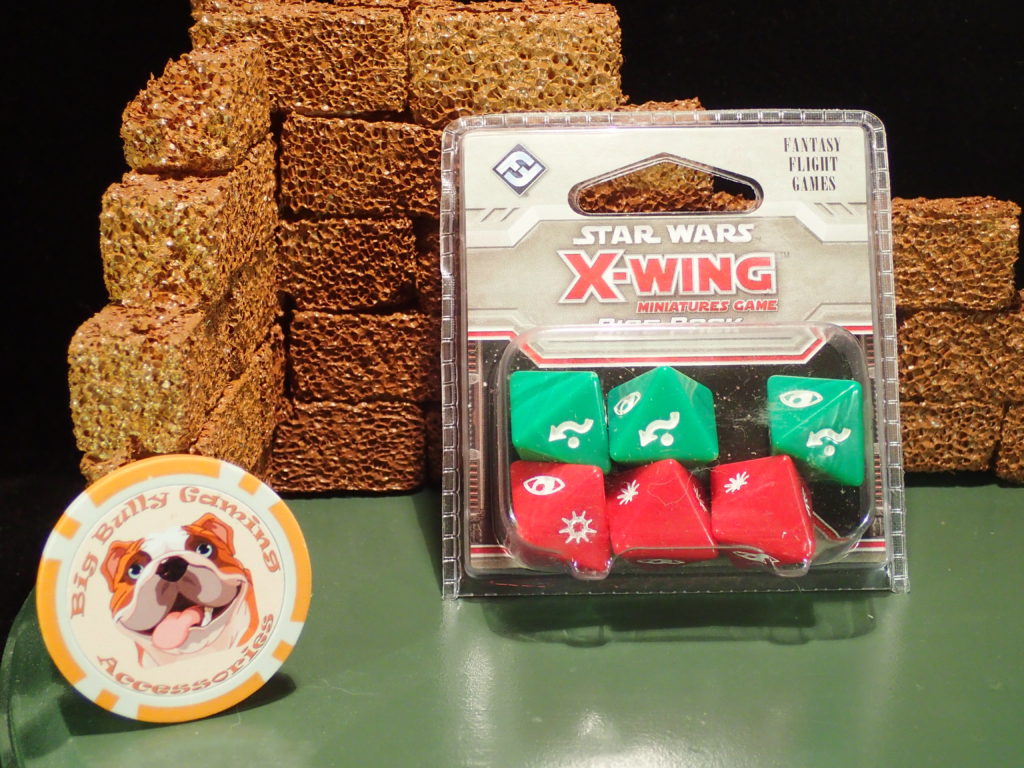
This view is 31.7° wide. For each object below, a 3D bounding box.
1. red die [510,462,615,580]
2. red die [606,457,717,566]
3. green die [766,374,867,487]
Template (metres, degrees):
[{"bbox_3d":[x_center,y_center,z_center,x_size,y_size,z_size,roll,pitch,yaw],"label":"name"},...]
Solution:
[{"bbox_3d":[0.008,0.021,0.289,0.019,0.017,0.015,-7,8,-18],"label":"red die"},{"bbox_3d":[0.024,0.022,0.290,0.017,0.019,0.015,6,-4,-3],"label":"red die"},{"bbox_3d":[0.049,0.008,0.292,0.019,0.017,0.015,-6,9,-11],"label":"green die"}]

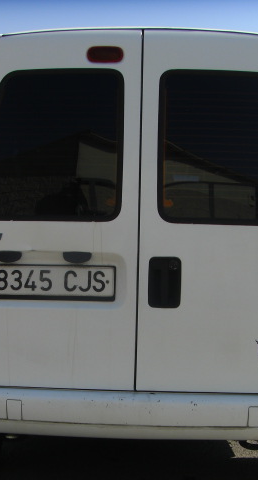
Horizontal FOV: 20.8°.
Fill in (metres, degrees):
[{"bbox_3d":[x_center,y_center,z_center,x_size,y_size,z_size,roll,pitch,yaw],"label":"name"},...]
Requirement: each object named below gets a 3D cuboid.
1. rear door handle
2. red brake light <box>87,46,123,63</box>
[{"bbox_3d":[0.134,0.159,2.610,0.120,0.188,0.040,1,-4,2],"label":"rear door handle"},{"bbox_3d":[-0.091,-0.725,2.755,0.140,0.060,0.030,1,-10,2],"label":"red brake light"}]

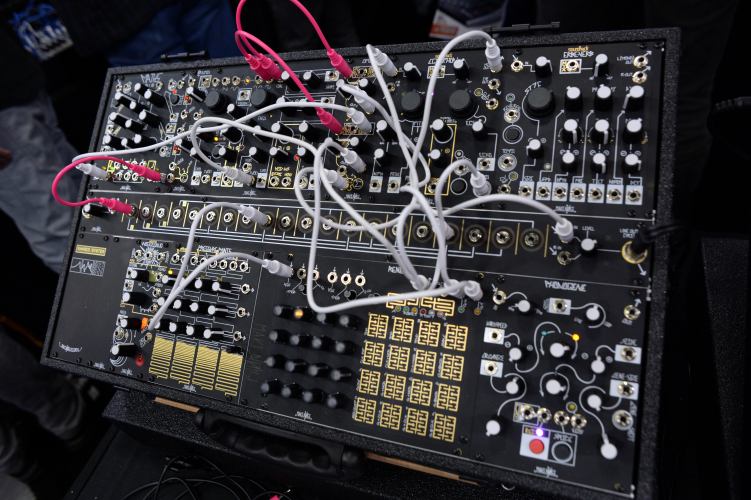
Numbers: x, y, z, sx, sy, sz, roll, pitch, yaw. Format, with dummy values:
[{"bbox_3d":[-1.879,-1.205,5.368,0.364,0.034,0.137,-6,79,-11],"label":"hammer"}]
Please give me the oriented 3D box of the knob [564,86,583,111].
[{"bbox_3d":[0.140,-0.109,0.357,0.012,0.017,0.013,-4,78,20],"label":"knob"}]

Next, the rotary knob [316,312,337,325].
[{"bbox_3d":[-0.039,0.054,0.394,0.011,0.014,0.011,-4,77,20],"label":"rotary knob"}]

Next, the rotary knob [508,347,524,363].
[{"bbox_3d":[0.094,0.070,0.334,0.011,0.014,0.012,-4,78,20],"label":"rotary knob"}]

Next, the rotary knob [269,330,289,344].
[{"bbox_3d":[-0.079,0.070,0.406,0.011,0.015,0.012,-4,78,20],"label":"rotary knob"}]

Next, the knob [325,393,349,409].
[{"bbox_3d":[-0.029,0.112,0.372,0.011,0.015,0.012,-5,77,21],"label":"knob"}]

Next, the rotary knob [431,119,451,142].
[{"bbox_3d":[0.049,-0.093,0.385,0.013,0.015,0.012,-12,75,19],"label":"rotary knob"}]

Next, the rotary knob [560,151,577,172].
[{"bbox_3d":[0.135,-0.062,0.350,0.011,0.015,0.012,-5,78,20],"label":"rotary knob"}]

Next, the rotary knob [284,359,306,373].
[{"bbox_3d":[-0.064,0.091,0.396,0.012,0.015,0.011,-4,78,20],"label":"rotary knob"}]

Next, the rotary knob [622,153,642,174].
[{"bbox_3d":[0.166,-0.056,0.326,0.012,0.015,0.011,-5,77,21],"label":"rotary knob"}]

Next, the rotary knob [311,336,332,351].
[{"bbox_3d":[-0.042,0.071,0.386,0.011,0.014,0.012,-4,78,20],"label":"rotary knob"}]

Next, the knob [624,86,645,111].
[{"bbox_3d":[0.173,-0.101,0.333,0.013,0.017,0.012,-5,77,21],"label":"knob"}]

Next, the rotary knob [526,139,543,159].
[{"bbox_3d":[0.113,-0.072,0.355,0.012,0.014,0.011,-4,78,20],"label":"rotary knob"}]

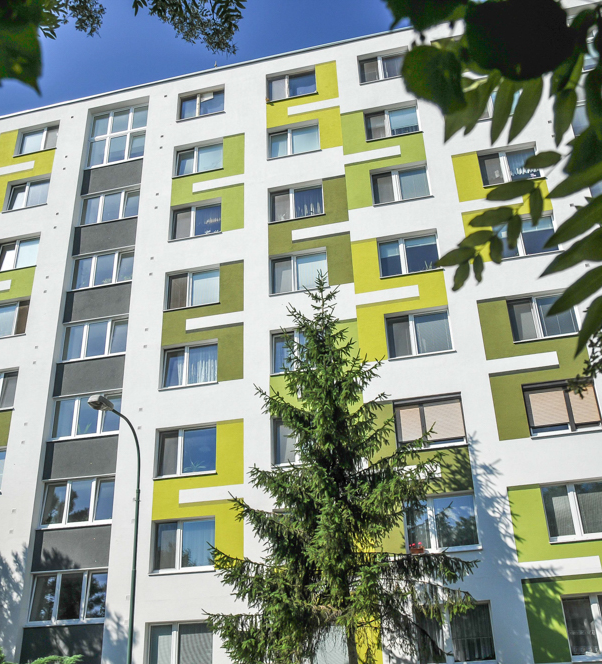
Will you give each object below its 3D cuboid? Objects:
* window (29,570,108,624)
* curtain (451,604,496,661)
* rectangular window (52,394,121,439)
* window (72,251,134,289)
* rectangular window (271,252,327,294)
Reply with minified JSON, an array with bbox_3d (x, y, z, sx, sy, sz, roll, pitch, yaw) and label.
[{"bbox_3d":[-6.832,7.763,19.508,2.580,1.470,0.160,-8,-26,12],"label":"window"},{"bbox_3d":[4.258,7.484,16.595,1.042,1.349,0.099,-8,-26,12],"label":"curtain"},{"bbox_3d":[-7.036,2.725,21.945,2.580,1.470,0.160,-8,-26,12],"label":"rectangular window"},{"bbox_3d":[-7.235,-2.316,24.410,2.480,1.409,0.198,-8,-26,12],"label":"window"},{"bbox_3d":[-0.064,-1.966,22.100,1.971,1.542,0.150,-8,-26,12],"label":"rectangular window"}]

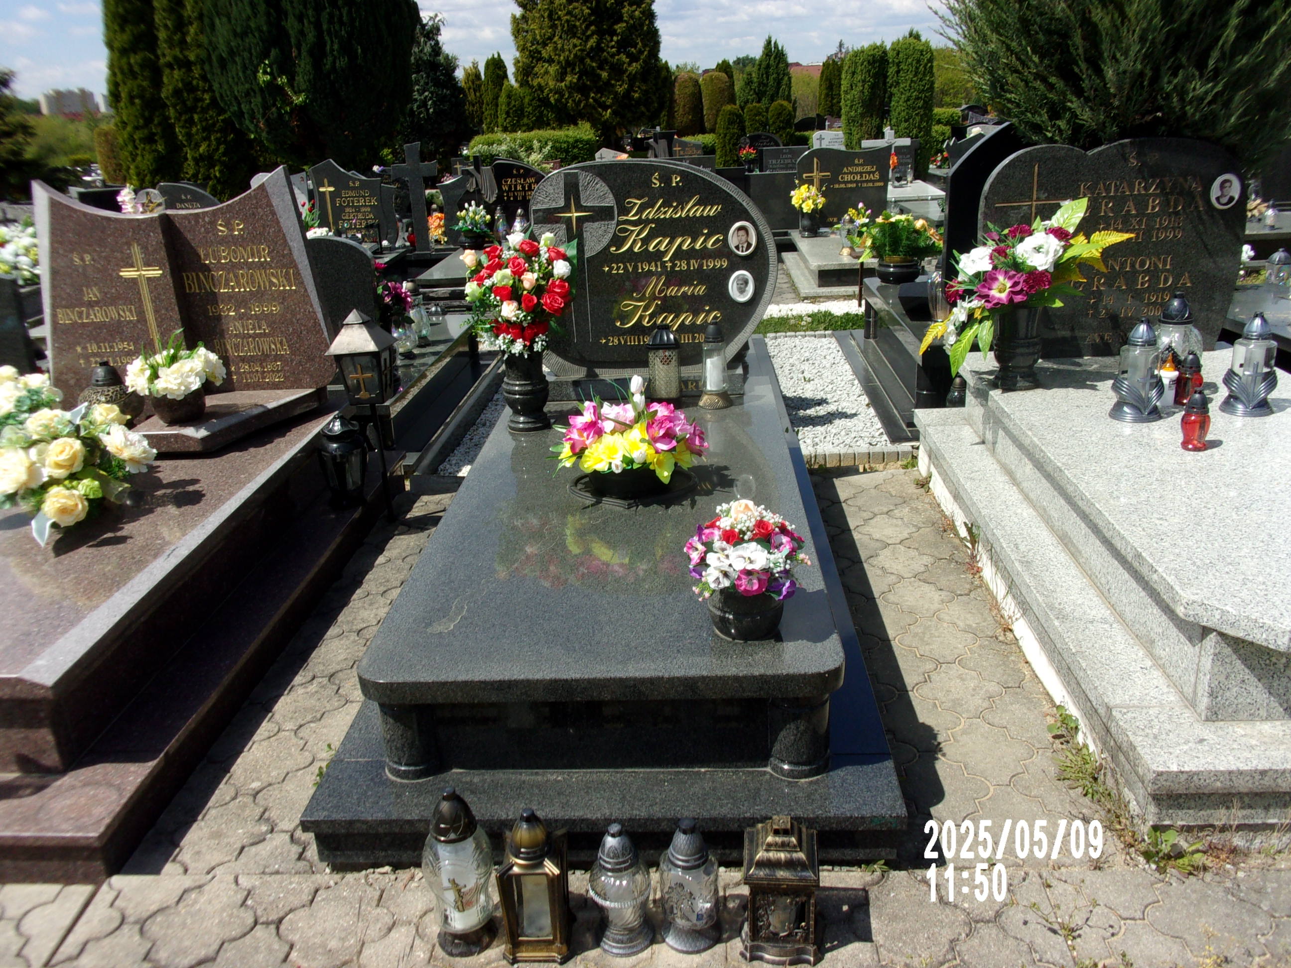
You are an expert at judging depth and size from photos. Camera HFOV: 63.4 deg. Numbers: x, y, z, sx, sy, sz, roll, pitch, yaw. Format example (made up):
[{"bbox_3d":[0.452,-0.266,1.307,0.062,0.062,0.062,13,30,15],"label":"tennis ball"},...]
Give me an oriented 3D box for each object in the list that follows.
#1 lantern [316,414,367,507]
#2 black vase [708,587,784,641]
[{"bbox_3d":[-1.030,-0.084,3.536,0.165,0.312,0.165,-1,20,3],"label":"lantern"},{"bbox_3d":[0.186,0.223,1.943,0.143,0.102,0.143,-1,21,3],"label":"black vase"}]

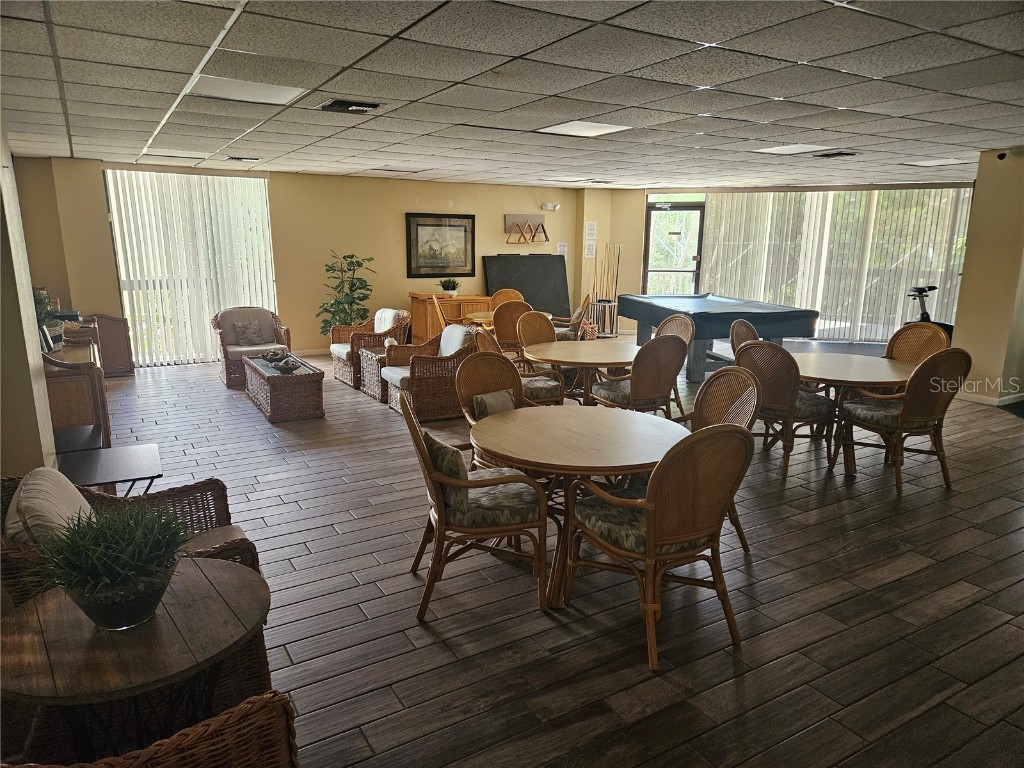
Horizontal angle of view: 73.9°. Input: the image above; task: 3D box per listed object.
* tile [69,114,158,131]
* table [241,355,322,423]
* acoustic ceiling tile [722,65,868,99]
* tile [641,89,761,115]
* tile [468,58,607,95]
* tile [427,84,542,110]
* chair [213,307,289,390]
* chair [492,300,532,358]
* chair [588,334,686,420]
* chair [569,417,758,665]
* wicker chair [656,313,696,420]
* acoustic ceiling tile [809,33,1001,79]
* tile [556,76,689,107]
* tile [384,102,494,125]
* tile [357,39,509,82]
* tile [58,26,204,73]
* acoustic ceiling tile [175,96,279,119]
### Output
[{"bbox_3d":[-3.031,-2.007,5.212,0.610,0.020,0.610,-7,14,-30],"label":"tile"},{"bbox_3d":[-2.240,0.007,6.629,0.480,0.410,1.300,-7,14,-30],"label":"table"},{"bbox_3d":[1.492,-1.620,3.650,0.600,0.020,0.600,-7,14,-30],"label":"acoustic ceiling tile"},{"bbox_3d":[1.180,-1.730,4.158,0.600,0.020,0.600,-7,14,-30],"label":"tile"},{"bbox_3d":[0.135,-1.610,3.564,0.605,0.020,0.605,-7,14,-30],"label":"tile"},{"bbox_3d":[-0.179,-1.734,4.111,0.610,0.020,0.610,-7,14,-30],"label":"tile"},{"bbox_3d":[-3.039,-0.465,7.965,0.740,0.820,0.790,-6,14,-27],"label":"chair"},{"bbox_3d":[0.016,-0.479,7.793,0.580,0.965,0.620,0,12,-4],"label":"chair"},{"bbox_3d":[0.949,0.069,5.090,0.560,0.960,0.650,-6,14,-29],"label":"chair"},{"bbox_3d":[0.616,0.553,2.809,0.600,0.950,0.610,-5,13,-25],"label":"chair"},{"bbox_3d":[1.251,-0.143,5.972,0.610,0.925,0.580,-10,16,-41],"label":"wicker chair"},{"bbox_3d":[1.797,-1.505,3.129,0.605,0.020,0.605,-7,14,-30],"label":"acoustic ceiling tile"},{"bbox_3d":[0.657,-1.672,3.873,0.605,0.020,0.605,-7,14,-30],"label":"tile"},{"bbox_3d":[-0.491,-1.836,4.602,0.605,0.020,0.605,-7,14,-30],"label":"tile"},{"bbox_3d":[-0.390,-1.543,3.236,0.600,0.020,0.600,-7,14,-30],"label":"tile"},{"bbox_3d":[-1.743,-1.528,3.126,0.605,0.020,0.605,-7,14,-30],"label":"tile"},{"bbox_3d":[-1.847,-1.809,4.453,0.600,0.020,0.600,-7,14,-30],"label":"acoustic ceiling tile"}]

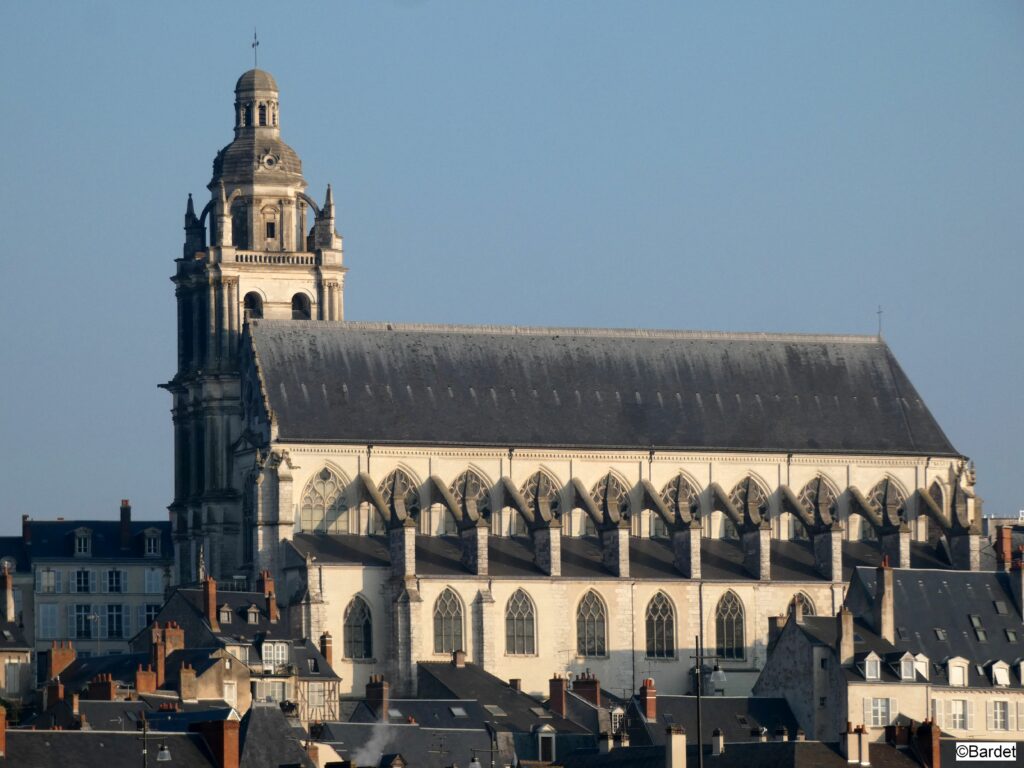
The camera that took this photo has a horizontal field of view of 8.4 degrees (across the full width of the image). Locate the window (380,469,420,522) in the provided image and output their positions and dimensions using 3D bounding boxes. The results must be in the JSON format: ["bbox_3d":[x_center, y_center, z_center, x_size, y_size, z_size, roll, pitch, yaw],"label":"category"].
[{"bbox_3d":[-8.888,9.325,554.029,3.650,5.300,0.400,1,-6,-20],"label":"window"}]

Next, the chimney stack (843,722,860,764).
[{"bbox_3d":[21.123,22.417,435.000,0.850,2.540,0.800,3,-7,-36],"label":"chimney stack"}]

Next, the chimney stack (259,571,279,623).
[{"bbox_3d":[-18.340,16.147,528.000,0.900,4.022,1.050,3,-7,-33],"label":"chimney stack"}]

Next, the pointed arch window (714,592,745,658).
[{"bbox_3d":[17.776,19.671,569.254,2.638,5.694,0.450,1,-6,-22],"label":"pointed arch window"}]

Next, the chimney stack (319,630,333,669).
[{"bbox_3d":[-13.498,19.411,508.000,0.520,2.827,0.750,3,-6,-32],"label":"chimney stack"}]

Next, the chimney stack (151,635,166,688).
[{"bbox_3d":[-24.811,19.477,490.000,0.650,3.734,0.950,3,-7,-33],"label":"chimney stack"}]

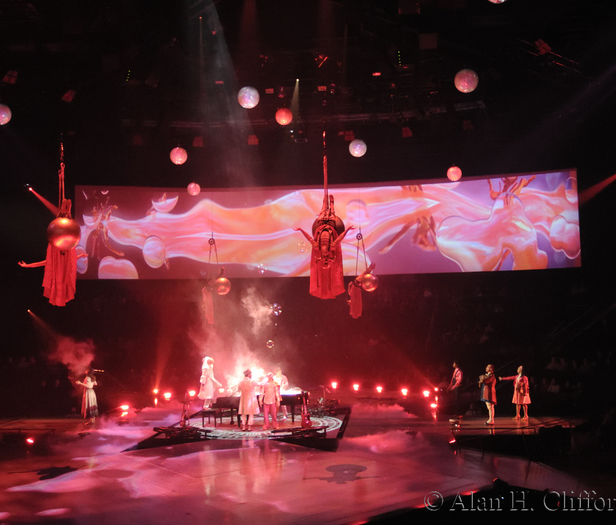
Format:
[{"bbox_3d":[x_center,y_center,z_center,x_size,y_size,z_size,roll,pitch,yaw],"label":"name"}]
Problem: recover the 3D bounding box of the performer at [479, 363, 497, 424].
[{"bbox_3d":[5.213,3.835,20.500,0.520,1.770,0.520,0,-3,-21],"label":"performer"}]

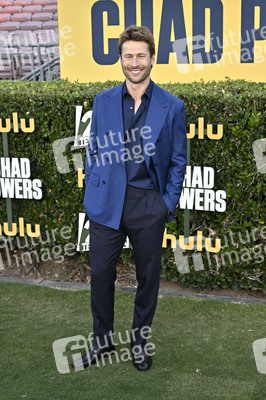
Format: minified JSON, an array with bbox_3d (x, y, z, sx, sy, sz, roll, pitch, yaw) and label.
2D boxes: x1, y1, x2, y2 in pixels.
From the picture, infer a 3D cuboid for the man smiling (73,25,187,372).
[{"bbox_3d":[-0.025,0.016,3.038,0.590,1.830,0.380,3,14,12],"label":"man smiling"}]

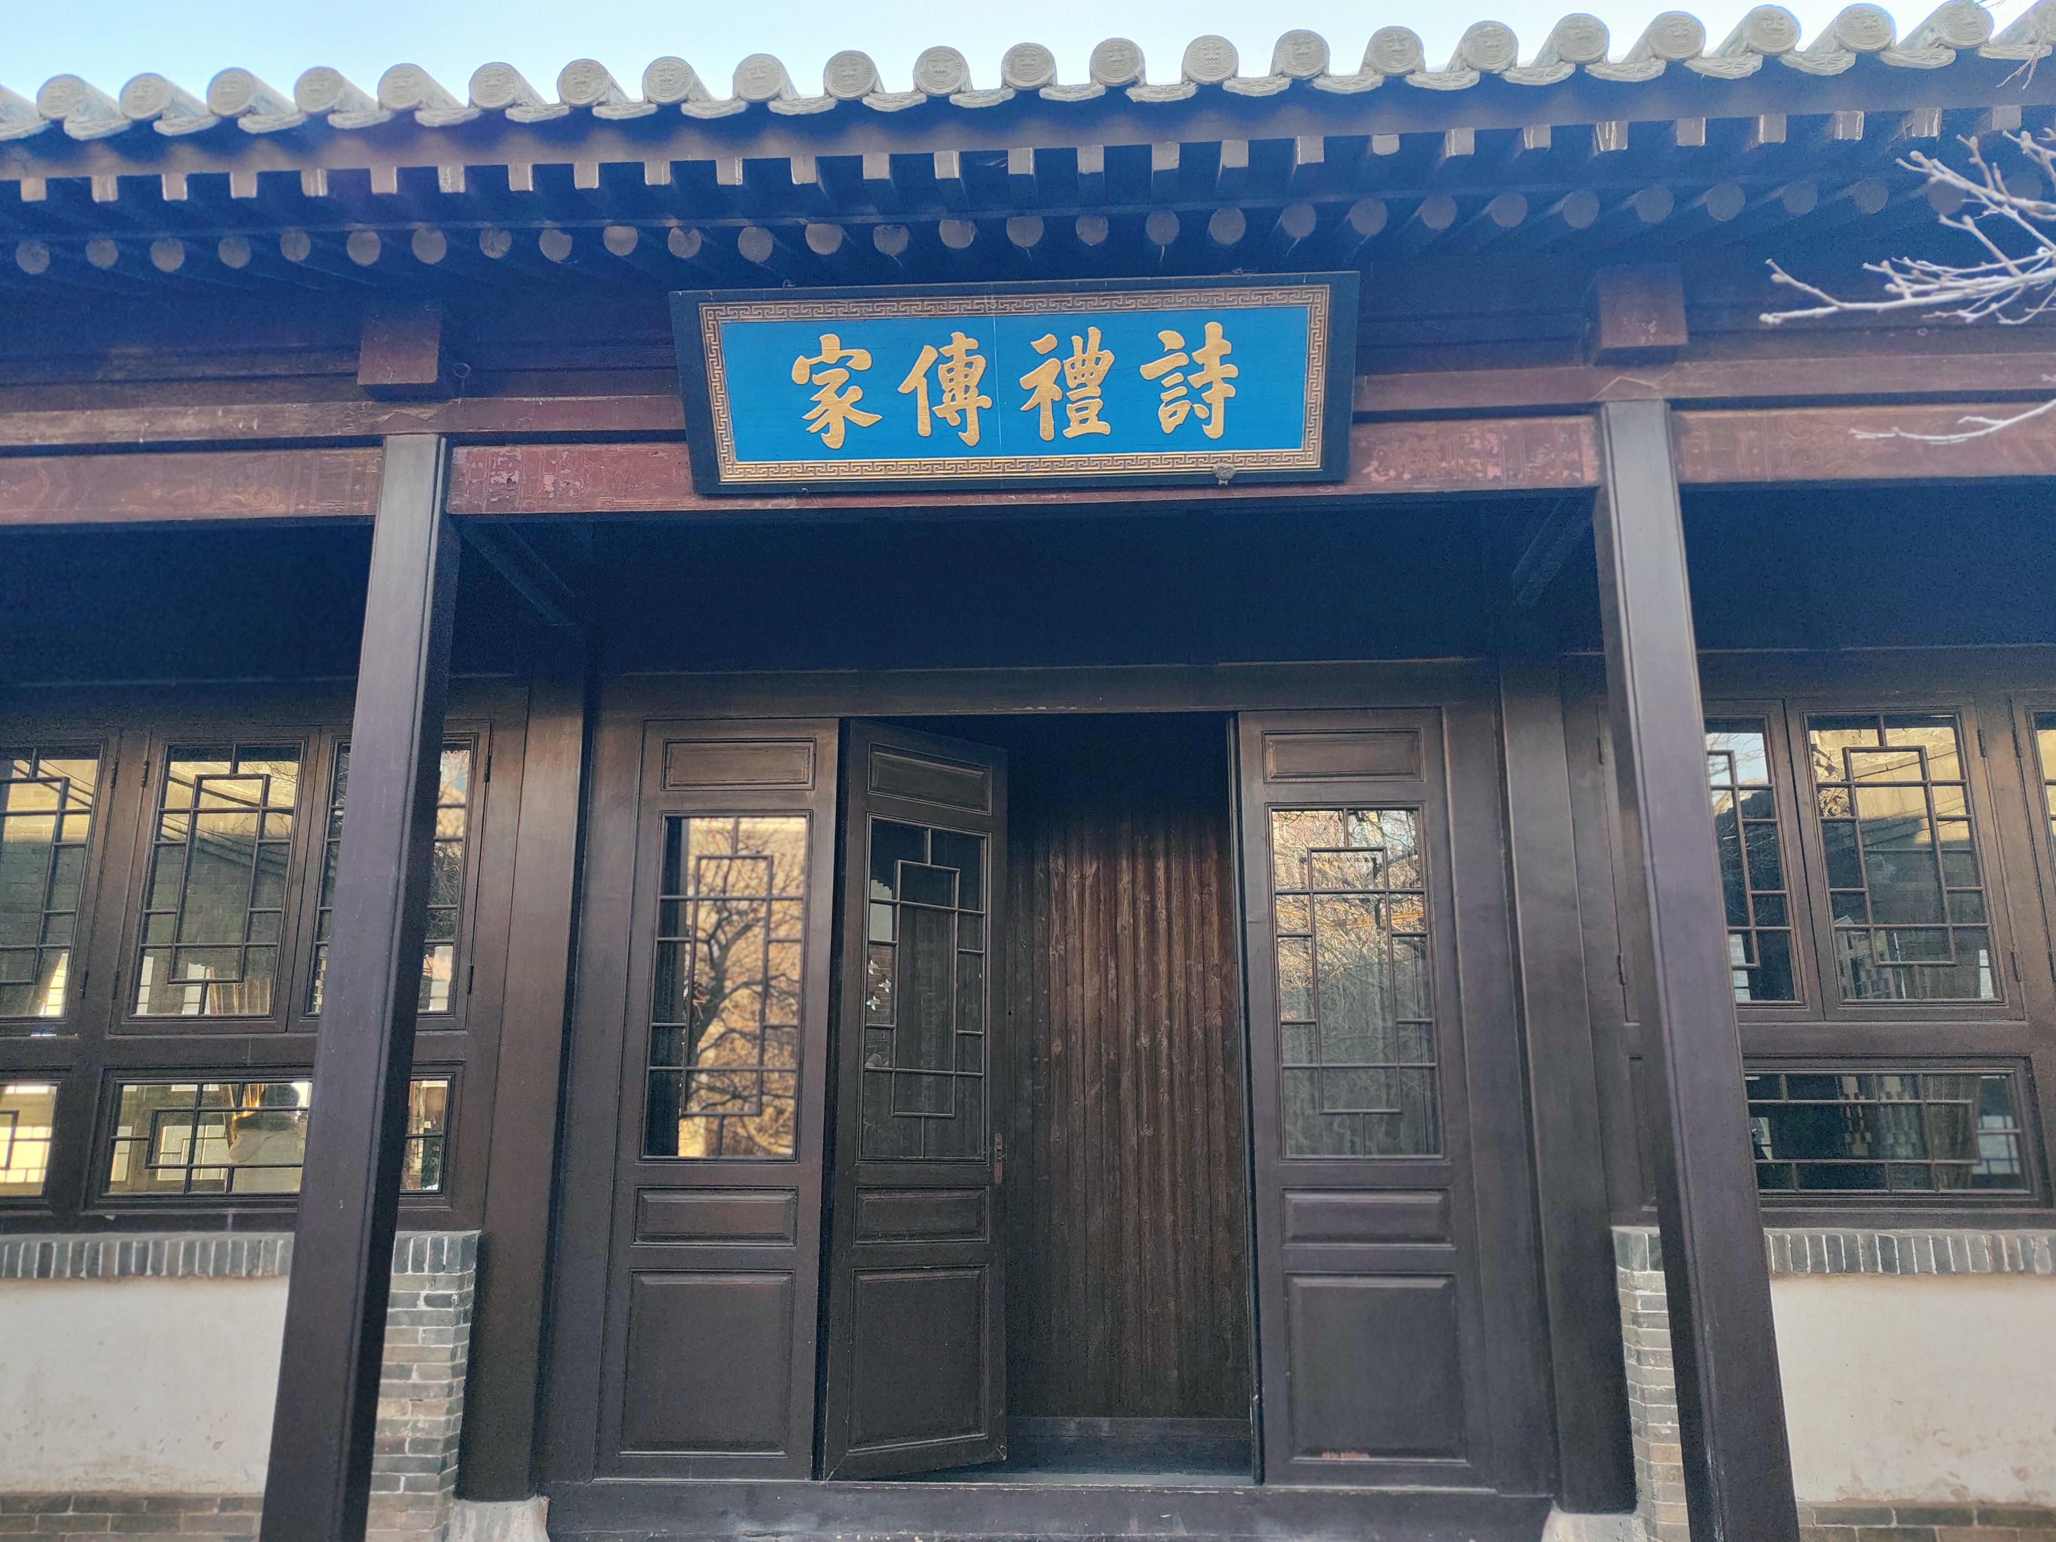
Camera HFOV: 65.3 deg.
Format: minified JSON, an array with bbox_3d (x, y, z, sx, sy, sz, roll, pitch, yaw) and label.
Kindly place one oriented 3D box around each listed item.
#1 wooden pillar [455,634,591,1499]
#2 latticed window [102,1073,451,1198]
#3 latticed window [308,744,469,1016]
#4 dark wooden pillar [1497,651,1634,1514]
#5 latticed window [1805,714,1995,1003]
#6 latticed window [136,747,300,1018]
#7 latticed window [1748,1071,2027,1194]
[{"bbox_3d":[-1.755,0.973,5.763,0.230,2.999,0.220,-1,-15,3],"label":"wooden pillar"},{"bbox_3d":[-2.693,1.314,5.770,1.276,0.418,0.060,-1,-15,3],"label":"latticed window"},{"bbox_3d":[-2.367,0.399,5.992,0.535,1.018,0.060,-1,-15,3],"label":"latticed window"},{"bbox_3d":[1.819,0.947,5.557,0.227,2.948,0.220,-1,-15,3],"label":"dark wooden pillar"},{"bbox_3d":[3.089,0.301,5.692,0.541,1.030,0.060,-1,-15,3],"label":"latticed window"},{"bbox_3d":[-3.023,0.408,6.028,0.526,1.021,0.060,-1,-15,3],"label":"latticed window"},{"bbox_3d":[2.726,1.233,5.469,1.264,0.412,0.060,-1,-15,3],"label":"latticed window"}]

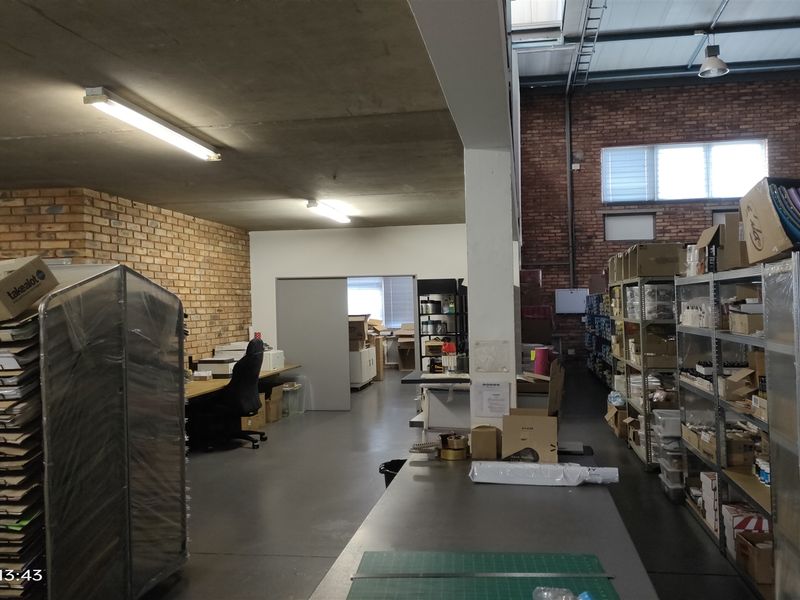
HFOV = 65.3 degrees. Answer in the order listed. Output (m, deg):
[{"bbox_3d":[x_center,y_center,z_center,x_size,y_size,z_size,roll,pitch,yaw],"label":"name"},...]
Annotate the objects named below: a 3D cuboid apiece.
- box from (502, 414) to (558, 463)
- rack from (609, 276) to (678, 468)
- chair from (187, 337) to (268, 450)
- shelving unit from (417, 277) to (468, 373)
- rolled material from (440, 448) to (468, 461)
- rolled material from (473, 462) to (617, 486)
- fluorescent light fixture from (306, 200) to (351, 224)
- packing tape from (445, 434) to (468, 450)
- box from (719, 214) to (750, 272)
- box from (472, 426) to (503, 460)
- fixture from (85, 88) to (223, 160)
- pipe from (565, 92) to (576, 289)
[{"bbox_3d":[0.537,0.560,2.579,0.215,0.196,0.140,-1,0,14],"label":"box"},{"bbox_3d":[2.673,0.674,6.815,0.380,1.850,2.140,-1,0,11],"label":"rack"},{"bbox_3d":[-1.928,1.072,7.295,0.660,1.250,0.650,-1,0,11],"label":"chair"},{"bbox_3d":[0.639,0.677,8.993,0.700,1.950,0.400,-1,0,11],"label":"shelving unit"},{"bbox_3d":[0.225,0.643,2.634,0.102,0.043,0.102,-1,0,11],"label":"rolled material"},{"bbox_3d":[0.508,0.621,2.232,0.510,0.070,0.085,-1,0,12],"label":"rolled material"},{"bbox_3d":[-0.849,-1.064,7.654,0.120,0.090,1.400,-1,0,11],"label":"fluorescent light fixture"},{"bbox_3d":[0.247,0.600,2.630,0.088,0.042,0.088,-1,0,11],"label":"packing tape"},{"bbox_3d":[2.232,-0.362,3.978,0.250,0.350,0.400,-1,0,11],"label":"box"},{"bbox_3d":[0.363,0.603,2.638,0.102,0.120,0.105,-1,0,16],"label":"box"},{"bbox_3d":[-1.496,-1.069,3.959,0.125,0.090,1.360,-1,0,11],"label":"fixture"},{"bbox_3d":[4.144,-2.626,15.100,0.140,4.700,0.130,-1,0,11],"label":"pipe"}]

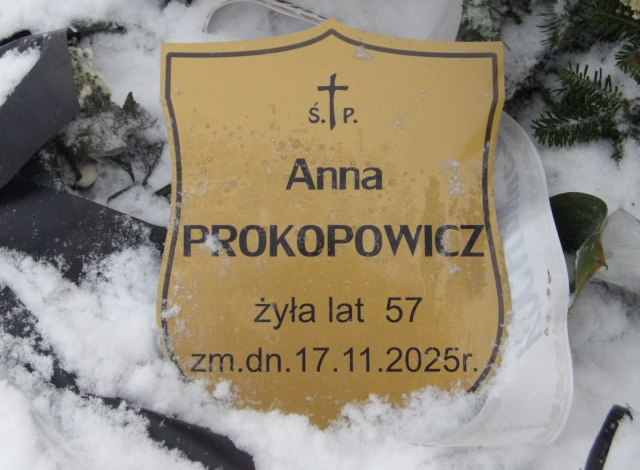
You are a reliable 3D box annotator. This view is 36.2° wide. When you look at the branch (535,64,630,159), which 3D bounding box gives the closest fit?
[{"bbox_3d":[0.222,-0.104,0.830,0.086,0.045,0.075,0,50,0],"label":"branch"}]

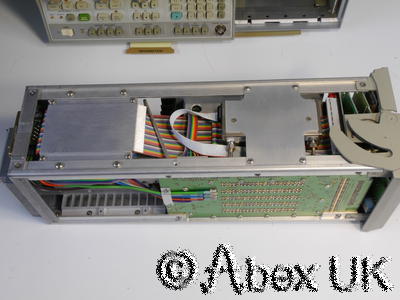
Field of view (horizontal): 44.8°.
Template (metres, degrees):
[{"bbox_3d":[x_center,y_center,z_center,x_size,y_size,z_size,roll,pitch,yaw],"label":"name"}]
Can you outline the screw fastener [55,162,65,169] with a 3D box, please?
[{"bbox_3d":[-0.136,0.015,0.471,0.007,0.003,0.007,-1,59,3],"label":"screw fastener"}]

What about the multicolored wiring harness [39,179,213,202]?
[{"bbox_3d":[-0.081,0.040,0.520,0.182,0.058,0.022,-1,59,3],"label":"multicolored wiring harness"}]

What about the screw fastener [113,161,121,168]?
[{"bbox_3d":[-0.081,0.014,0.469,0.007,0.003,0.007,-1,59,3],"label":"screw fastener"}]

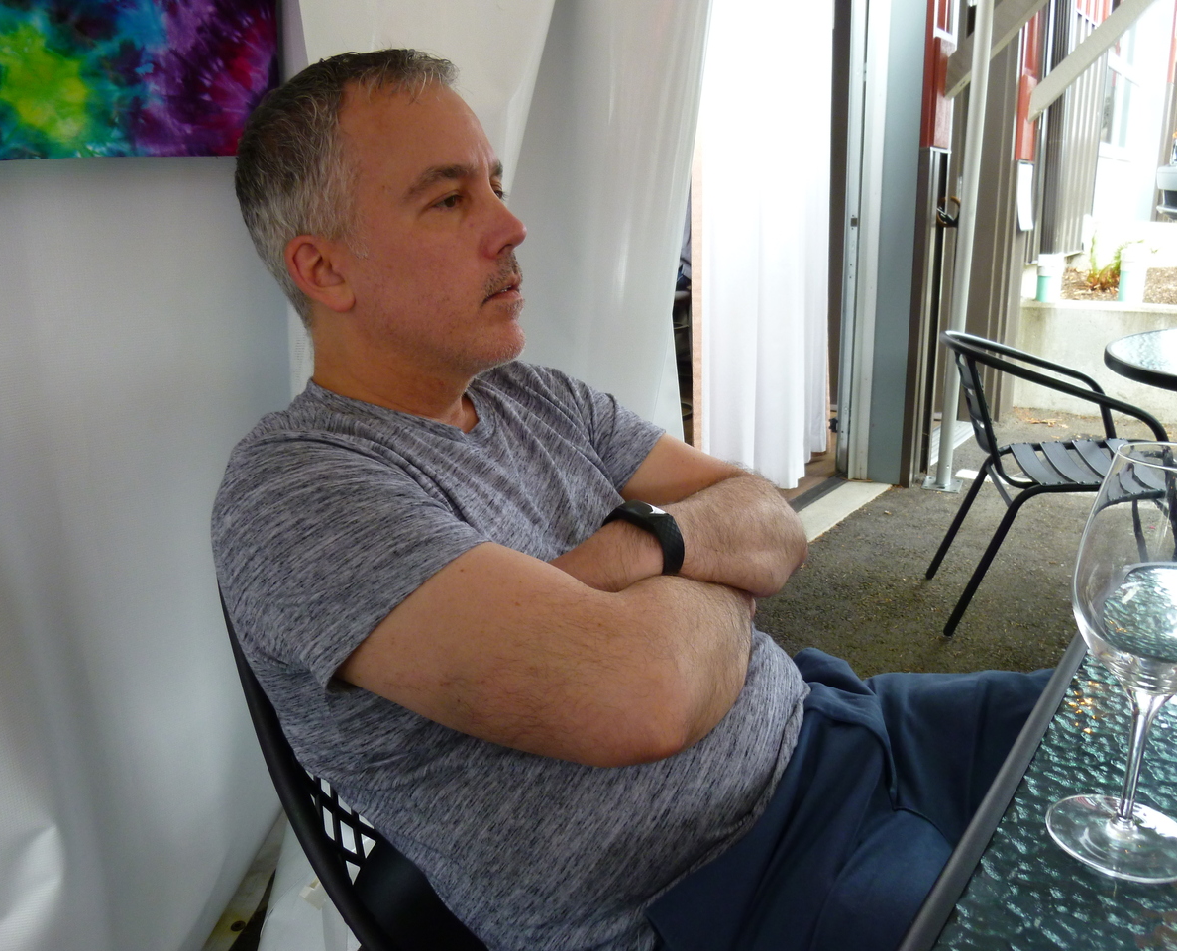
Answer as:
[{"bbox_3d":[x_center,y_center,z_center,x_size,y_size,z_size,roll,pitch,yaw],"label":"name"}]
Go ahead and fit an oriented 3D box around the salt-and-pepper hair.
[{"bbox_3d":[-0.175,-0.220,0.720,0.200,0.205,0.170,0,15,26],"label":"salt-and-pepper hair"}]

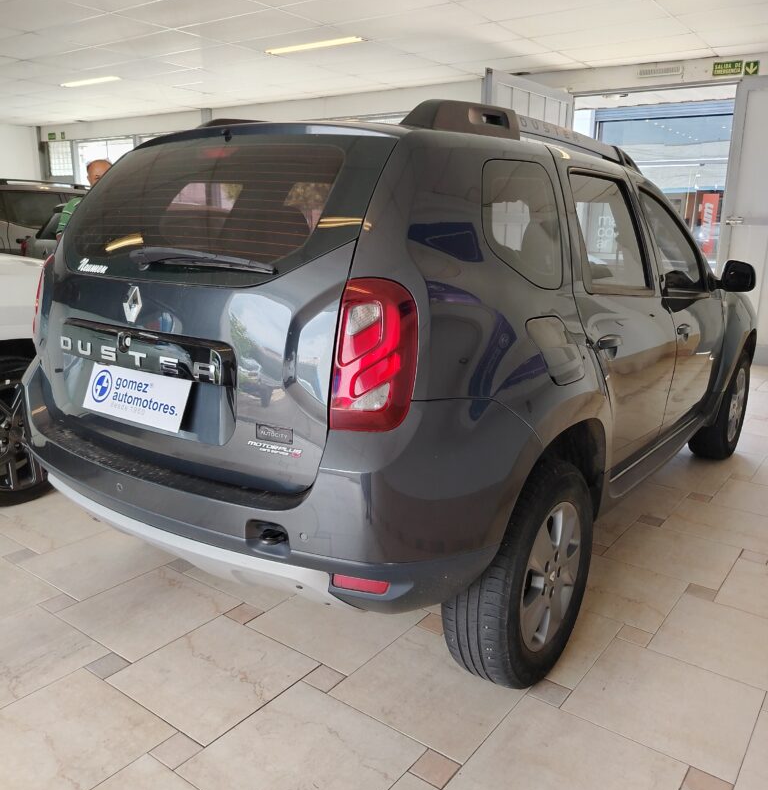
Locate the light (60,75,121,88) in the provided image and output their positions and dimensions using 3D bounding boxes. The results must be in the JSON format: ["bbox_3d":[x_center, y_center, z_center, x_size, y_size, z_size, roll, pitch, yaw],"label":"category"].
[{"bbox_3d":[-3.541,-3.772,8.553,1.220,0.065,0.120,11,17,35],"label":"light"}]

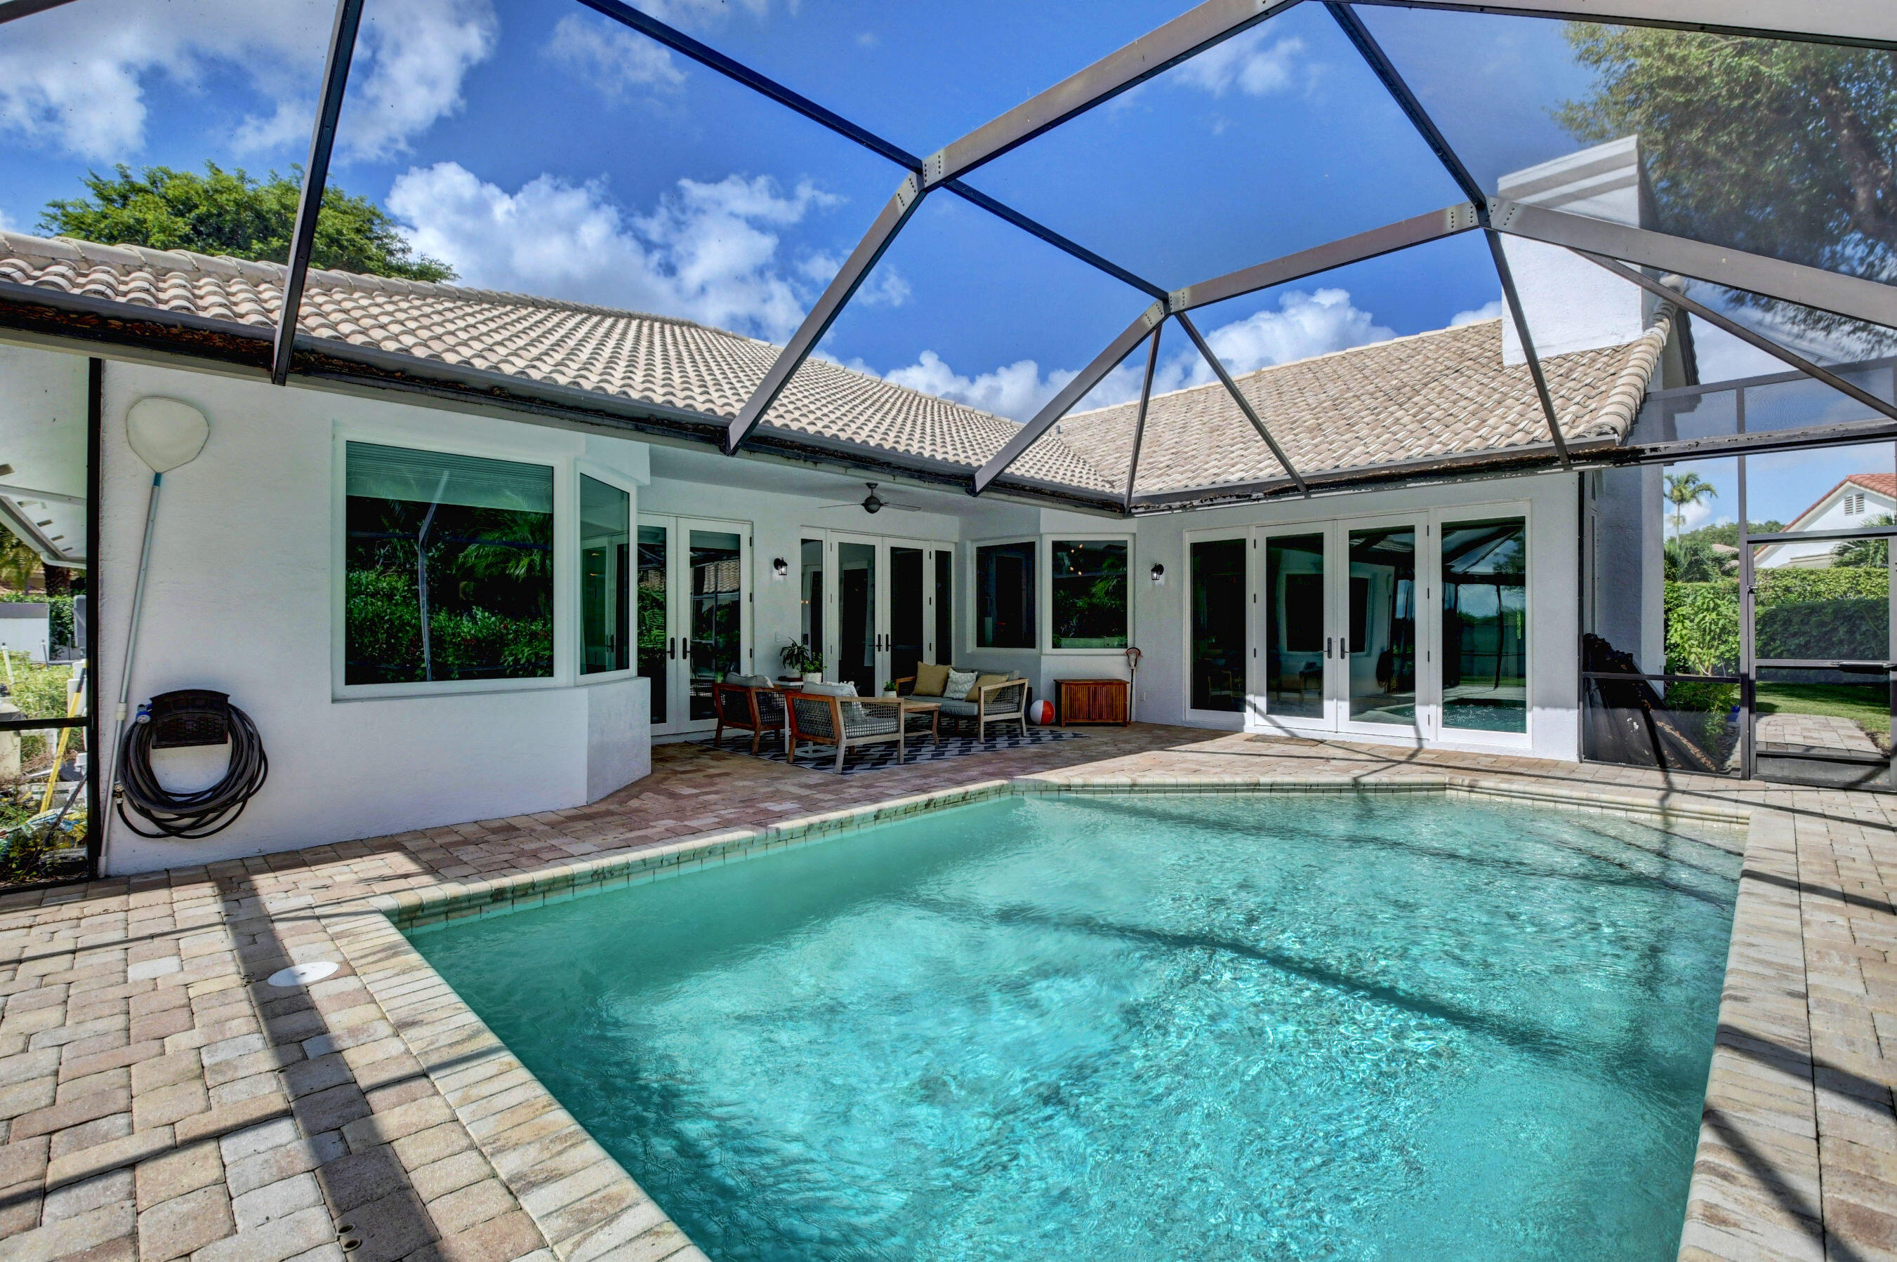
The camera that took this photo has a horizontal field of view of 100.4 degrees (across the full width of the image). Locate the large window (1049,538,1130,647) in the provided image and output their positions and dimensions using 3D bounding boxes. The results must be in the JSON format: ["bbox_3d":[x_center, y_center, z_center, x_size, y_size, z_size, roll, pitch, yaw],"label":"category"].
[{"bbox_3d":[1.914,-0.487,10.796,1.150,1.550,0.120,0,0,-2],"label":"large window"}]

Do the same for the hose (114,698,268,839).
[{"bbox_3d":[-4.042,0.708,4.244,0.581,0.775,0.200,0,0,-43],"label":"hose"}]

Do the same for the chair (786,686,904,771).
[{"bbox_3d":[-1.001,0.873,7.487,0.800,0.770,0.830,0,0,43],"label":"chair"}]

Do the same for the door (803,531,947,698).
[{"bbox_3d":[-0.888,-0.053,11.024,0.120,2.480,2.780,0,0,43],"label":"door"}]

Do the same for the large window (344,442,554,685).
[{"bbox_3d":[-3.248,-0.417,5.230,1.198,1.525,0.100,0,0,-43],"label":"large window"}]

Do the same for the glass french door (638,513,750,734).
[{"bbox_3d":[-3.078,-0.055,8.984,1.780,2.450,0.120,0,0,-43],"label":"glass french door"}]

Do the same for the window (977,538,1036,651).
[{"bbox_3d":[0.813,-0.501,11.220,1.080,1.500,0.100,0,0,43],"label":"window"}]

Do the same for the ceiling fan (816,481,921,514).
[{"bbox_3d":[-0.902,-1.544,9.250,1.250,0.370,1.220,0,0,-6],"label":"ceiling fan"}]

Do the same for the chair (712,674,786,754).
[{"bbox_3d":[-1.963,0.870,8.493,0.780,0.770,0.800,0,0,43],"label":"chair"}]

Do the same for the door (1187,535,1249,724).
[{"bbox_3d":[3.405,-0.065,10.034,0.880,2.420,0.110,0,0,43],"label":"door"}]

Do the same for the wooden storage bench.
[{"bbox_3d":[1.900,0.959,10.430,0.900,0.585,0.470,0,0,-2],"label":"wooden storage bench"}]

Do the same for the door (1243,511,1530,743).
[{"bbox_3d":[4.722,-0.055,8.824,2.891,2.430,0.120,0,0,43],"label":"door"}]

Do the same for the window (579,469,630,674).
[{"bbox_3d":[-2.730,-0.415,6.340,0.100,1.510,0.920,0,0,0],"label":"window"}]

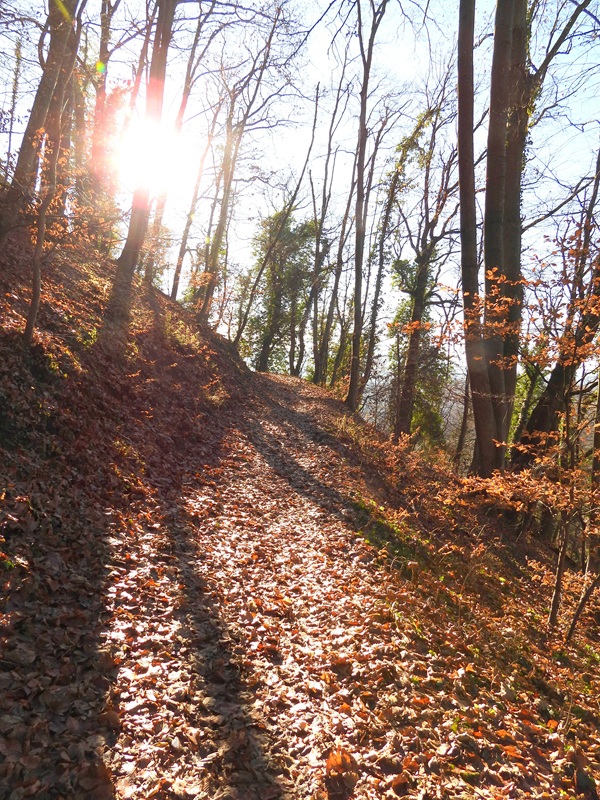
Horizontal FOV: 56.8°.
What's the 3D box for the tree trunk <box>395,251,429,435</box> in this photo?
[{"bbox_3d":[2.685,-1.259,13.300,0.480,4.400,0.450,6,-1,0],"label":"tree trunk"}]

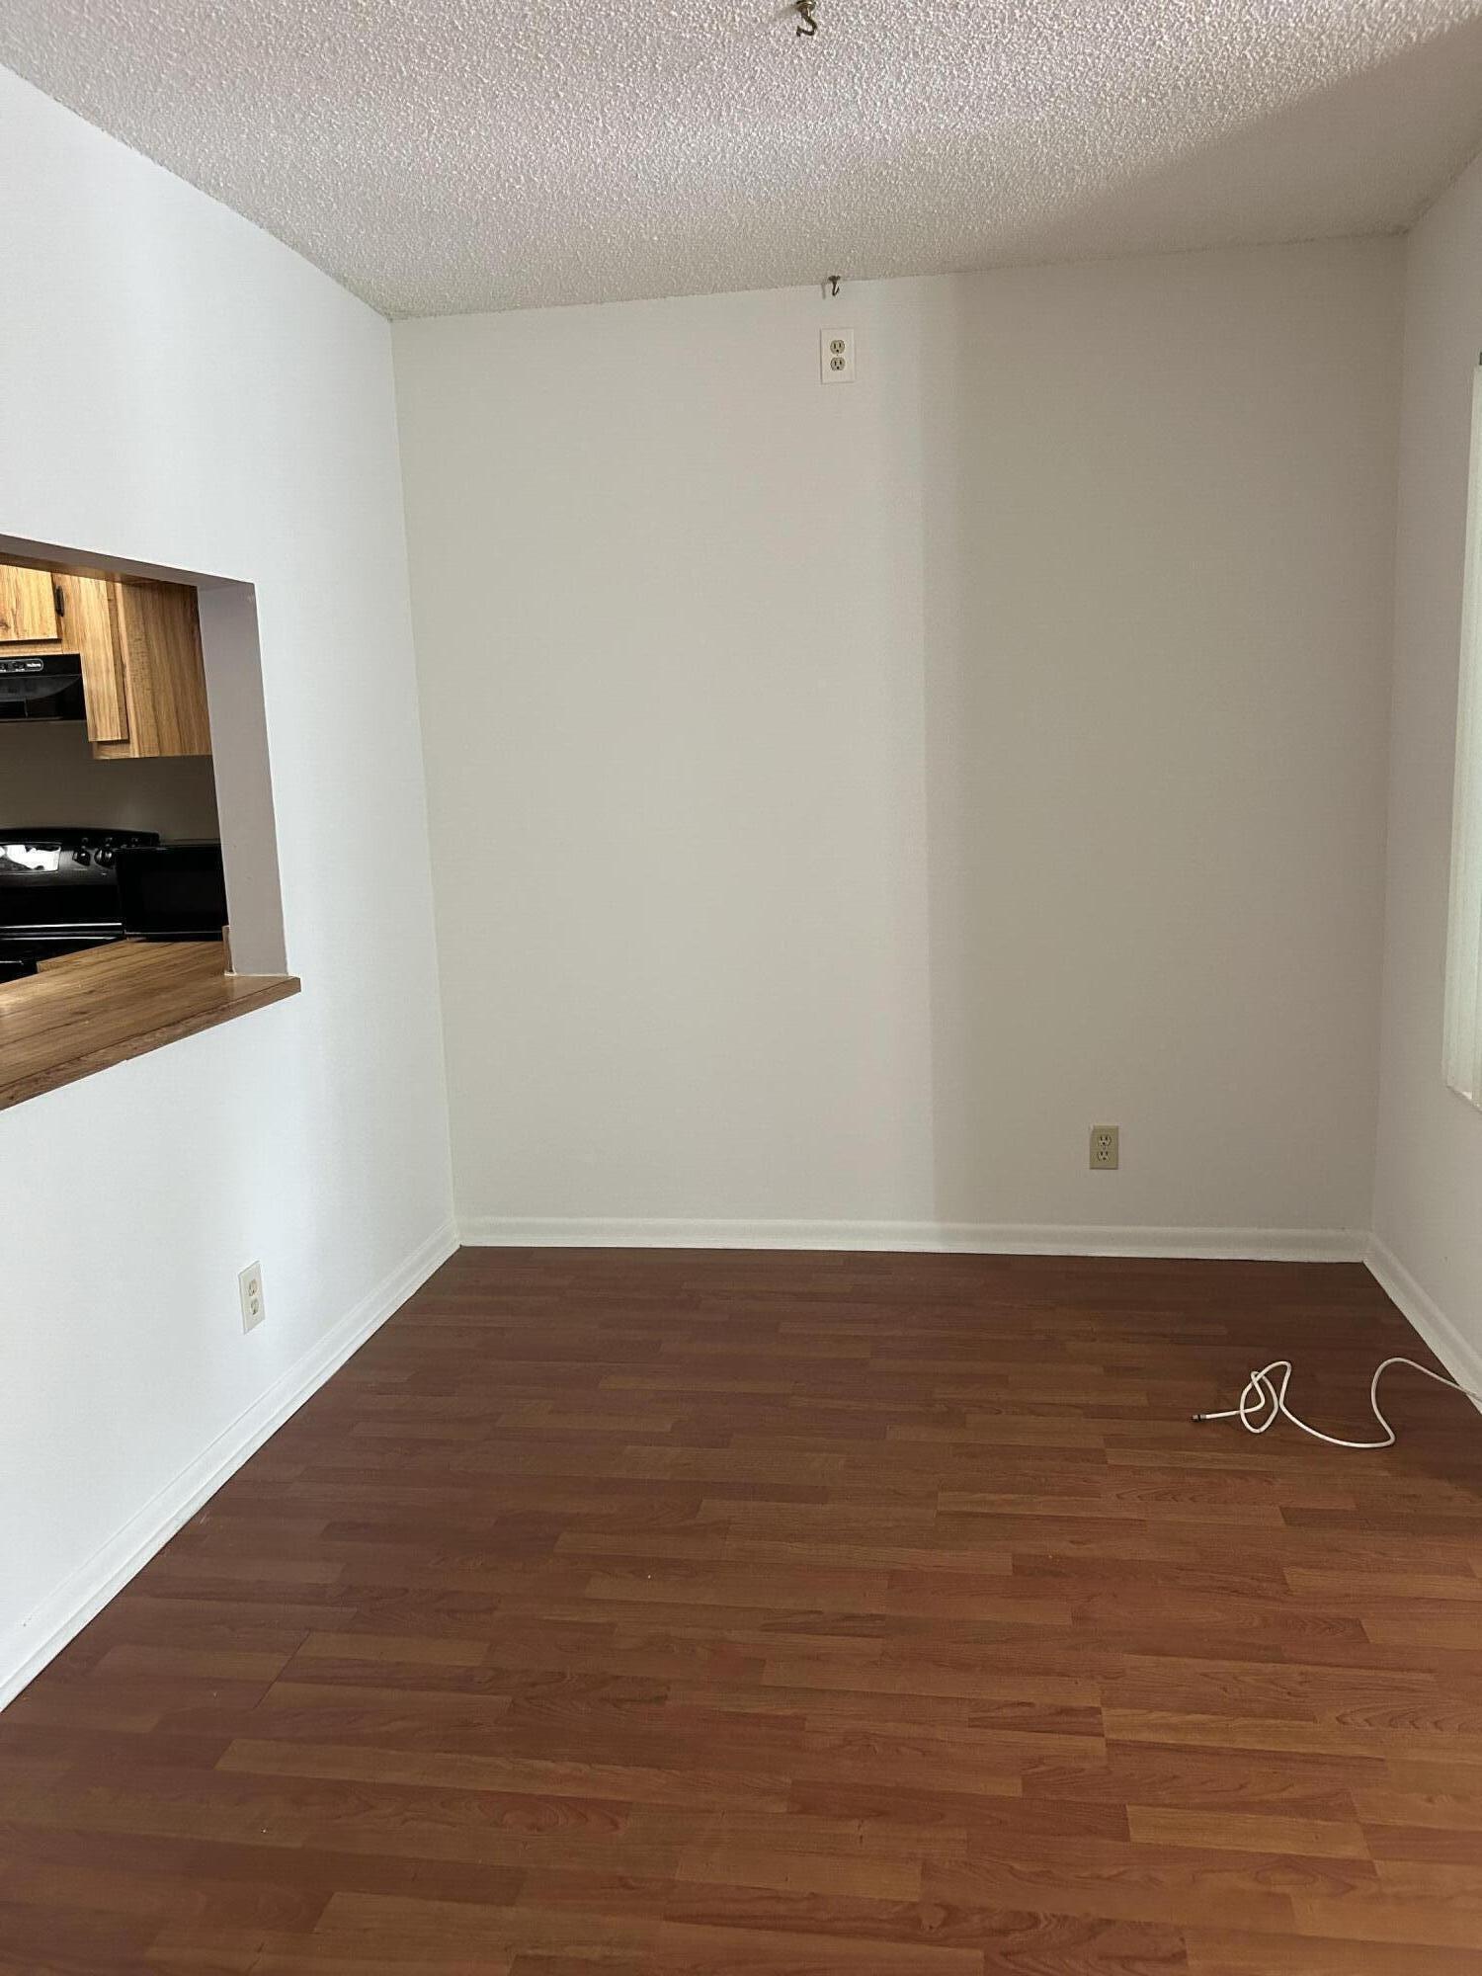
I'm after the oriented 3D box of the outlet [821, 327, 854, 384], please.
[{"bbox_3d":[0.234,-1.528,3.582,0.080,0.124,0.010,-1,10,9],"label":"outlet"}]

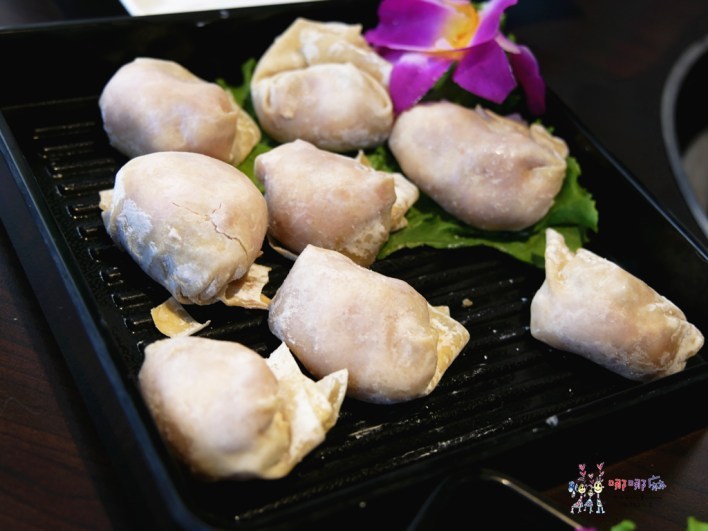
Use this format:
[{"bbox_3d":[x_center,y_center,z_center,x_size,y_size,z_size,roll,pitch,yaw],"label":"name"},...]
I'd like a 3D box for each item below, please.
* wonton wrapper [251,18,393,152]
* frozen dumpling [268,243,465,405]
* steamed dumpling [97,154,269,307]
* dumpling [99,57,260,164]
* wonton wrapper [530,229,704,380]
[{"bbox_3d":[-0.009,-0.057,0.358,0.050,0.033,0.040,2,45,-17],"label":"wonton wrapper"},{"bbox_3d":[0.004,0.019,0.290,0.058,0.032,0.037,29,44,12],"label":"frozen dumpling"},{"bbox_3d":[-0.046,-0.013,0.303,0.042,0.035,0.055,-26,58,-37],"label":"steamed dumpling"},{"bbox_3d":[-0.055,-0.045,0.336,0.053,0.032,0.035,22,43,4],"label":"dumpling"},{"bbox_3d":[0.077,0.014,0.319,0.058,0.033,0.034,29,44,12],"label":"wonton wrapper"}]

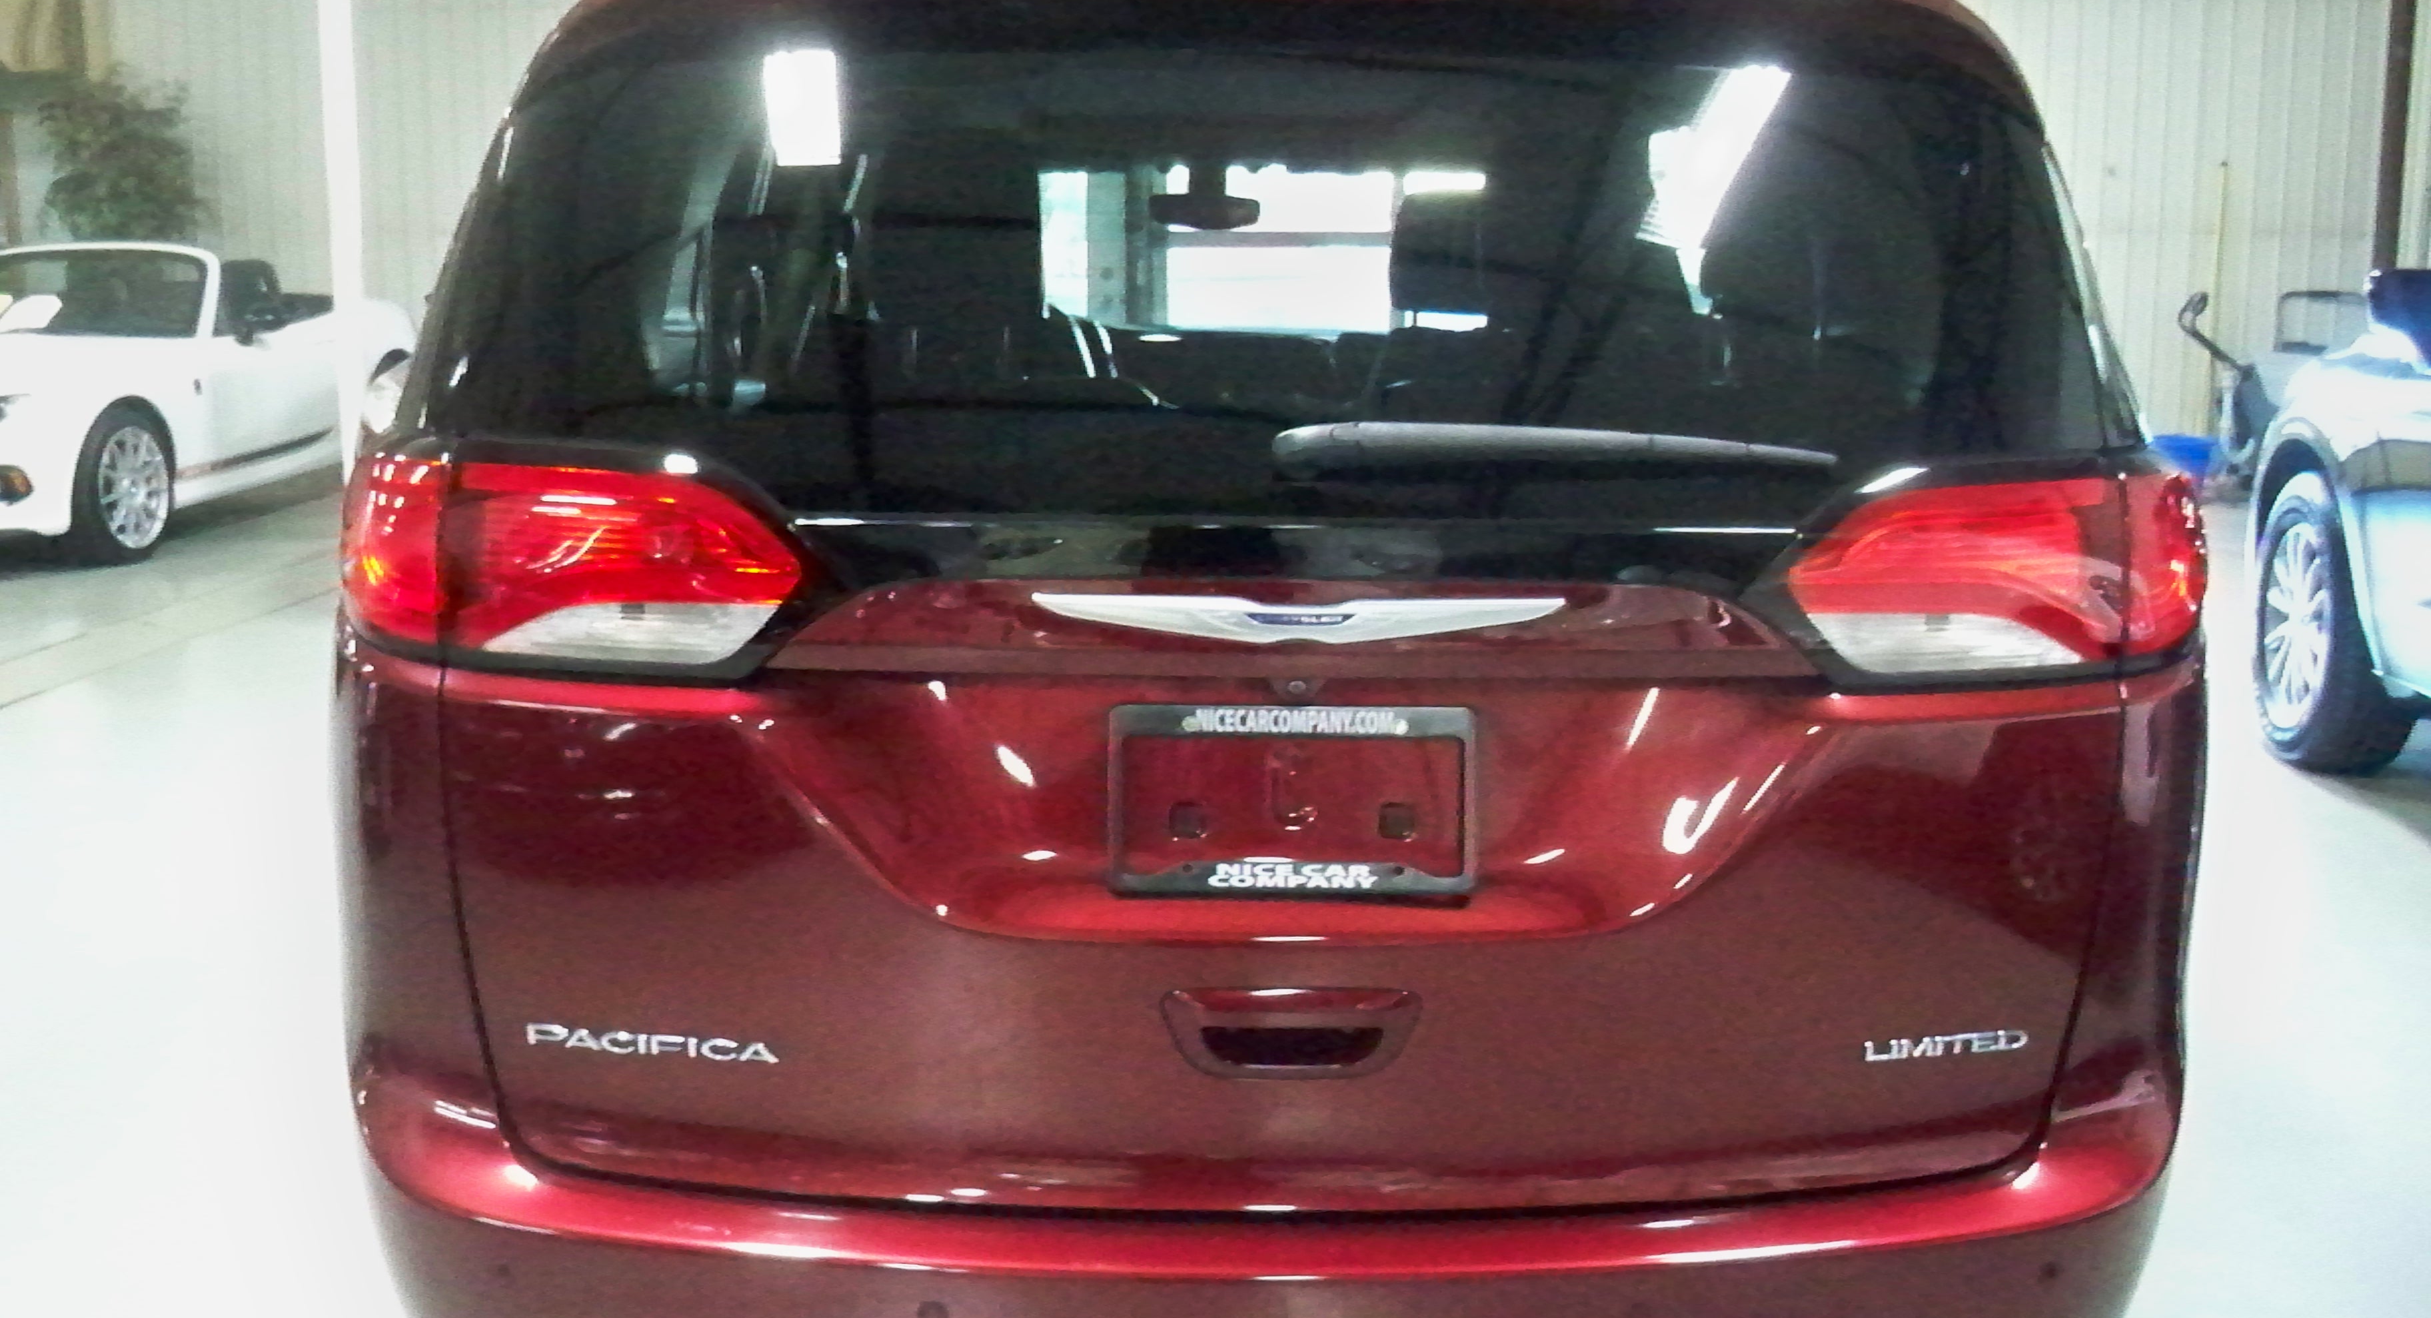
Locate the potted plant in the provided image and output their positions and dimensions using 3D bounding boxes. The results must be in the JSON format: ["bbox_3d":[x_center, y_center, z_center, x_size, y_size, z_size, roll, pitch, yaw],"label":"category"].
[{"bbox_3d":[-5.200,-1.761,11.756,0.830,2.000,0.830,0,10,-1],"label":"potted plant"}]

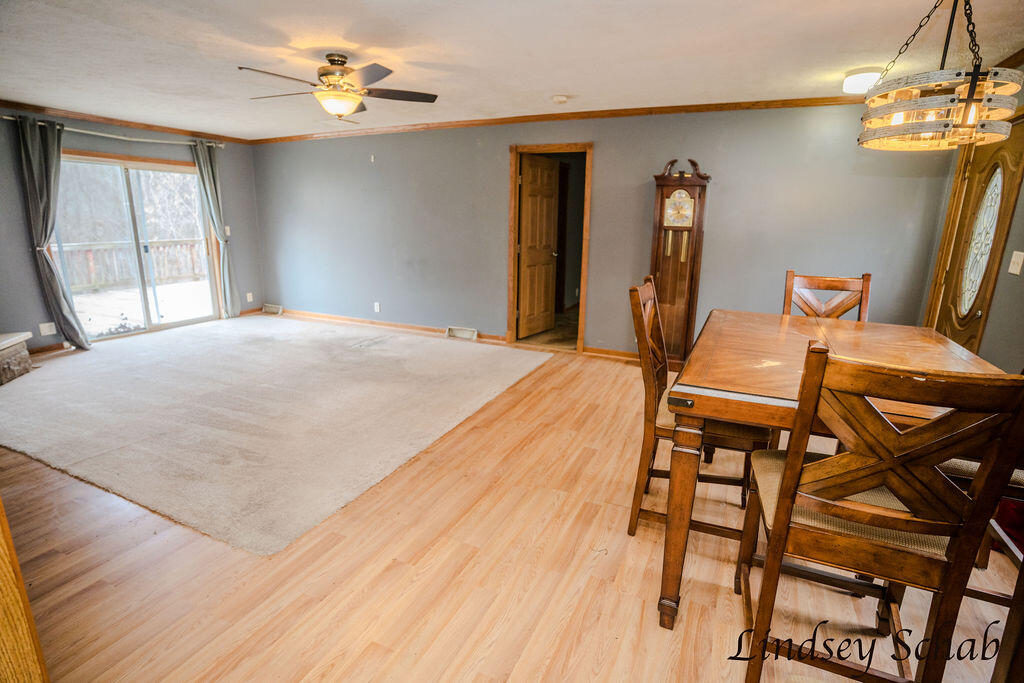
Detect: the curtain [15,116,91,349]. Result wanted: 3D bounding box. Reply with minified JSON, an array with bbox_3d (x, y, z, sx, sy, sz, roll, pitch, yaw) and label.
[{"bbox_3d":[-4.548,-1.020,4.864,0.160,2.240,0.430,7,16,24],"label":"curtain"}]

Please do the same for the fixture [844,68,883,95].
[{"bbox_3d":[2.380,-1.768,3.290,0.280,0.115,0.280,7,16,24],"label":"fixture"}]

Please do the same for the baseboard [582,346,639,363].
[{"bbox_3d":[1.080,0.133,5.086,0.660,0.090,0.020,7,16,24],"label":"baseboard"}]

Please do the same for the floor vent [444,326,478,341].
[{"bbox_3d":[-0.619,-0.103,5.807,0.430,0.135,0.070,7,16,24],"label":"floor vent"}]

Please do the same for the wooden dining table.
[{"bbox_3d":[1.283,0.490,2.030,1.030,0.910,1.550,8,16,25],"label":"wooden dining table"}]

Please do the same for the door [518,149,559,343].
[{"bbox_3d":[0.341,-1.043,5.666,0.045,2.040,0.770,12,18,37],"label":"door"}]

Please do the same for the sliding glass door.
[{"bbox_3d":[-4.328,-1.099,5.715,0.110,1.990,1.740,7,16,24],"label":"sliding glass door"}]

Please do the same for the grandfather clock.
[{"bbox_3d":[1.526,-0.673,4.529,0.460,1.940,0.260,7,16,24],"label":"grandfather clock"}]

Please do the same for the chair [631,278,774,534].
[{"bbox_3d":[0.822,0.327,2.197,0.600,1.130,0.490,7,16,24],"label":"chair"}]

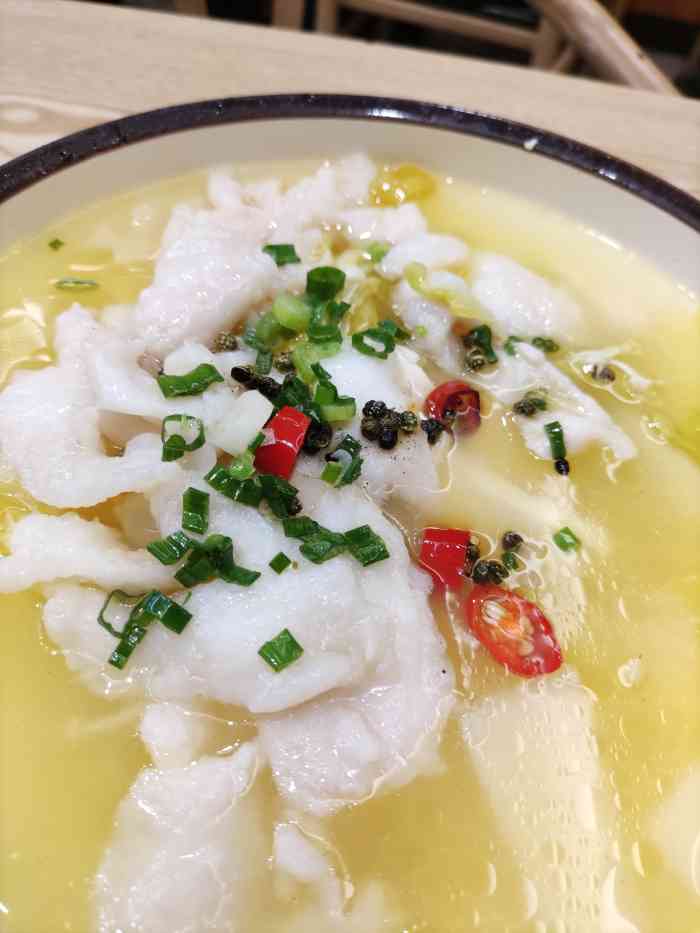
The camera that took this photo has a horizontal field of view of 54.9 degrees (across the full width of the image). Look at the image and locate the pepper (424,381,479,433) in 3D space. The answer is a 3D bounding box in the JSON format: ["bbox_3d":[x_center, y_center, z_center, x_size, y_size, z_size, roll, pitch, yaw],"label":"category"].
[{"bbox_3d":[0.027,-0.016,0.180,0.011,0.011,0.013,28,55,16],"label":"pepper"}]

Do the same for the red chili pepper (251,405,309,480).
[{"bbox_3d":[-0.016,-0.005,0.159,0.009,0.011,0.013,27,55,16],"label":"red chili pepper"}]

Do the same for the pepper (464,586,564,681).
[{"bbox_3d":[0.035,0.035,0.145,0.014,0.008,0.024,-31,61,-25],"label":"pepper"}]

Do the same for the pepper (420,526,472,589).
[{"bbox_3d":[0.022,0.021,0.152,0.011,0.011,0.013,7,52,0],"label":"pepper"}]

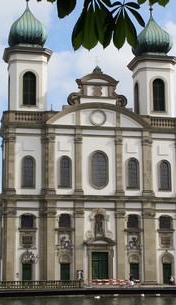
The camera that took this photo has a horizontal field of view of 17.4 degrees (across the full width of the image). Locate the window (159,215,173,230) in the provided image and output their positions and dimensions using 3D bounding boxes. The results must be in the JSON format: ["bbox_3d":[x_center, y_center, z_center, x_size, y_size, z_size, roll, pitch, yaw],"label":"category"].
[{"bbox_3d":[11.711,10.609,86.785,2.122,2.287,0.400,2,-12,-10],"label":"window"}]

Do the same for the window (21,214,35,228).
[{"bbox_3d":[-9.040,10.289,85.818,2.055,2.157,0.500,2,-12,-10],"label":"window"}]

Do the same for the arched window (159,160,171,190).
[{"bbox_3d":[12.142,3.689,91.198,2.117,4.876,0.500,2,-12,-10],"label":"arched window"}]

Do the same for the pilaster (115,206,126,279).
[{"bbox_3d":[4.759,13.197,83.657,1.566,11.069,0.500,2,-12,-10],"label":"pilaster"}]

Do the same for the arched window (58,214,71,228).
[{"bbox_3d":[-3.343,9.954,83.131,1.823,2.062,0.400,2,-12,-10],"label":"arched window"}]

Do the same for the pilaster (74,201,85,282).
[{"bbox_3d":[-1.222,13.342,85.299,1.349,12.344,0.600,2,-12,-10],"label":"pilaster"}]

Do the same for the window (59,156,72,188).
[{"bbox_3d":[-3.482,3.041,87.385,2.102,4.935,0.500,2,-12,-10],"label":"window"}]

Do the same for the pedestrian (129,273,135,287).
[{"bbox_3d":[5.609,16.339,73.500,0.600,1.720,0.500,2,-12,-10],"label":"pedestrian"}]

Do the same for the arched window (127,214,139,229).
[{"bbox_3d":[6.840,10.540,87.720,1.952,2.160,0.500,2,-12,-10],"label":"arched window"}]

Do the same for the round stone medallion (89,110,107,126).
[{"bbox_3d":[1.527,-5.162,86.761,2.600,2.600,0.300,2,-11,-10],"label":"round stone medallion"}]

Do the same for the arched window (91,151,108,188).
[{"bbox_3d":[1.698,2.616,85.633,2.901,5.903,0.400,2,-12,-10],"label":"arched window"}]

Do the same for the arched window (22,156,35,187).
[{"bbox_3d":[-8.738,2.890,84.702,1.925,4.694,0.400,2,-12,-10],"label":"arched window"}]

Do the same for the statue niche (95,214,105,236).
[{"bbox_3d":[1.690,10.732,84.093,1.488,3.225,0.800,2,-12,-10],"label":"statue niche"}]

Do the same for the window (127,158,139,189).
[{"bbox_3d":[6.947,3.331,89.279,2.115,5.027,0.500,2,-12,-10],"label":"window"}]

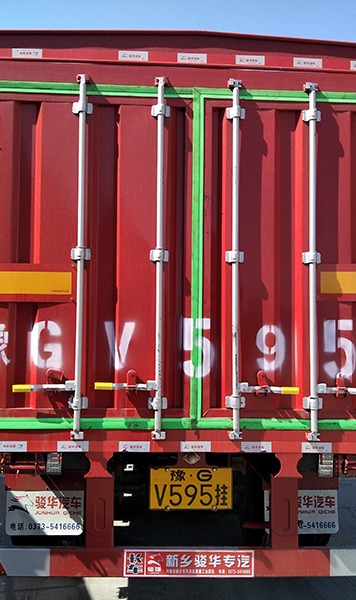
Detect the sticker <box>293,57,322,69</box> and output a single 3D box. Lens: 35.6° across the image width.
[{"bbox_3d":[0.671,-1.218,2.857,0.150,0.052,0.010,1,-3,-2],"label":"sticker"}]

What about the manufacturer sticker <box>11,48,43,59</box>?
[{"bbox_3d":[-0.762,-1.249,2.811,0.150,0.050,0.006,1,-3,-3],"label":"manufacturer sticker"}]

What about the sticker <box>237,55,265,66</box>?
[{"bbox_3d":[0.373,-1.226,2.845,0.150,0.052,0.010,1,-3,-2],"label":"sticker"}]

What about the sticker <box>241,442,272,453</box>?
[{"bbox_3d":[0.385,0.725,2.735,0.150,0.050,0.010,1,-3,-3],"label":"sticker"}]

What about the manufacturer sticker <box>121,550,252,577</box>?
[{"bbox_3d":[0.056,1.333,2.807,0.660,0.138,0.010,1,-3,-3],"label":"manufacturer sticker"}]

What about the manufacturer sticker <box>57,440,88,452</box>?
[{"bbox_3d":[-0.505,0.711,2.683,0.150,0.050,0.006,1,-3,-3],"label":"manufacturer sticker"}]

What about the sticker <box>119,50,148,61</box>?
[{"bbox_3d":[-0.227,-1.247,2.836,0.150,0.050,0.006,1,-3,-3],"label":"sticker"}]

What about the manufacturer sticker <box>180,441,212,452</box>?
[{"bbox_3d":[0.088,0.719,2.710,0.150,0.050,0.006,1,-3,-3],"label":"manufacturer sticker"}]

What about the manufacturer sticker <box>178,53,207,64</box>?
[{"bbox_3d":[0.073,-1.233,2.828,0.150,0.050,0.010,1,-3,-3],"label":"manufacturer sticker"}]

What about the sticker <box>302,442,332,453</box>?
[{"bbox_3d":[0.688,0.732,2.738,0.150,0.050,0.006,1,-3,-3],"label":"sticker"}]

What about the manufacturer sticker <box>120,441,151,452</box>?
[{"bbox_3d":[-0.213,0.716,2.708,0.150,0.050,0.010,1,-3,-3],"label":"manufacturer sticker"}]

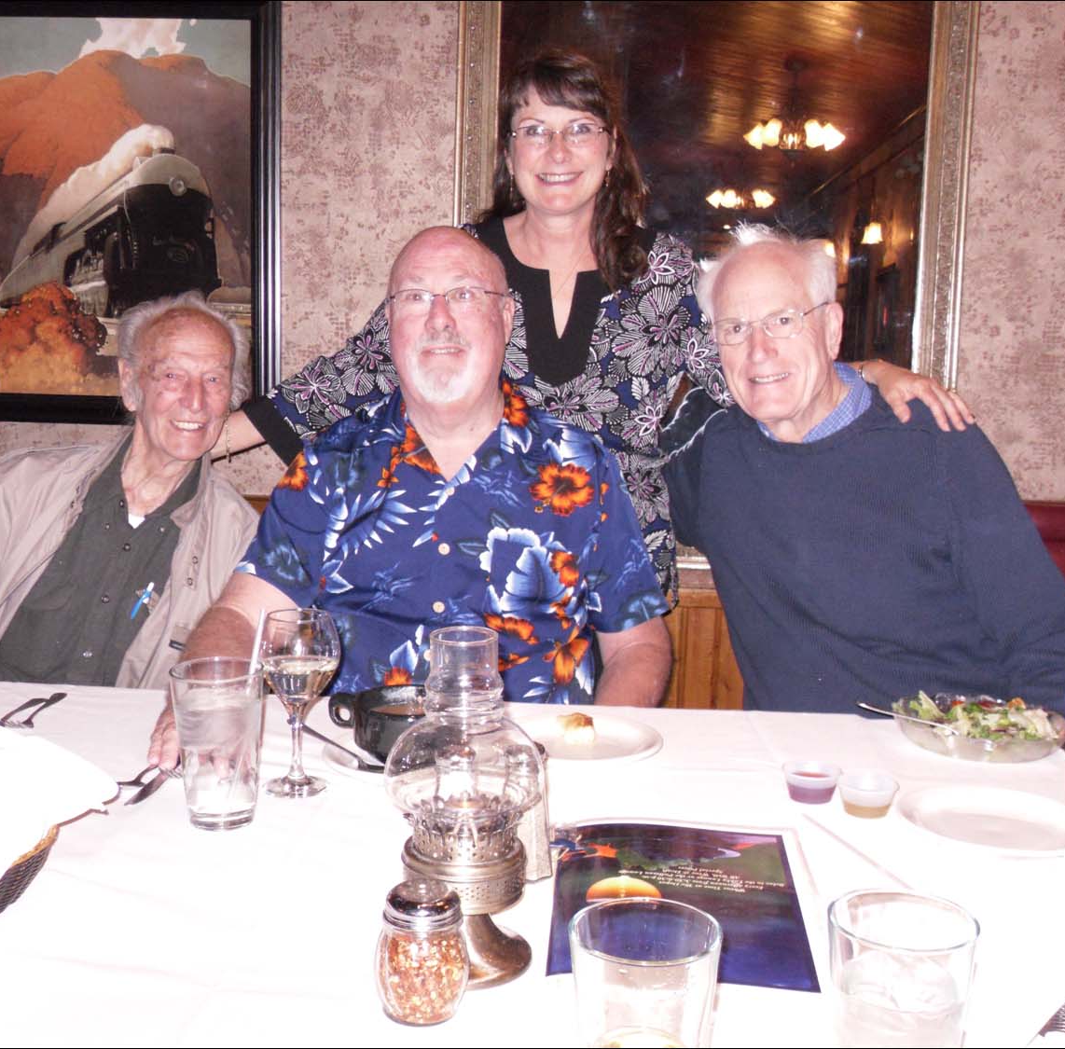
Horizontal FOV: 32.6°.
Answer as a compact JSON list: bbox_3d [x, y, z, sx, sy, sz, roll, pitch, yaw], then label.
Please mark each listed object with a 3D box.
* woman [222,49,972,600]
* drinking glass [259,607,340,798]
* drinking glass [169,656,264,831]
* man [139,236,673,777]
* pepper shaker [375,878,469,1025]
[{"bbox_3d":[0.054,0.083,2.703,1.060,1.550,0.400,2,11,4],"label":"woman"},{"bbox_3d":[-0.238,0.178,1.835,0.081,0.180,0.081,2,11,0],"label":"drinking glass"},{"bbox_3d":[-0.298,0.211,1.736,0.088,0.149,0.088,2,11,0],"label":"drinking glass"},{"bbox_3d":[-0.120,0.267,2.381,0.660,1.300,0.760,1,11,-3],"label":"man"},{"bbox_3d":[-0.082,0.314,1.348,0.070,0.103,0.070,2,11,0],"label":"pepper shaker"}]

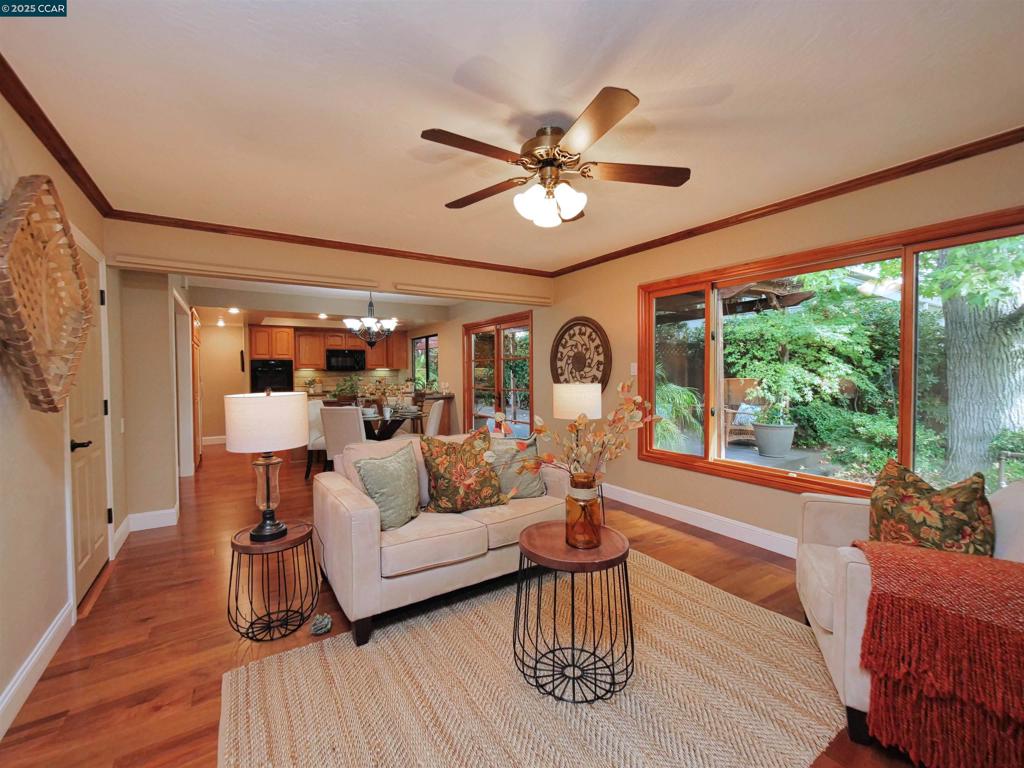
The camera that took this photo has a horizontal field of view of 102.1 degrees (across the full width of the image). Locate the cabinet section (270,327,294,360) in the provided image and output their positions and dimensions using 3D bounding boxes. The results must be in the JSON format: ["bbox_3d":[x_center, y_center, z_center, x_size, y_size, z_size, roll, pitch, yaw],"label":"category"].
[{"bbox_3d":[-4.419,-0.752,7.920,0.380,0.575,0.580,-2,2,-34],"label":"cabinet section"}]

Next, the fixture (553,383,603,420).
[{"bbox_3d":[0.500,0.343,3.141,0.370,0.750,0.370,-2,2,-34],"label":"fixture"}]

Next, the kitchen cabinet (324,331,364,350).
[{"bbox_3d":[-3.411,-0.865,8.373,0.750,0.400,0.330,-2,2,-34],"label":"kitchen cabinet"}]

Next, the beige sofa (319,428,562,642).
[{"bbox_3d":[-0.351,0.800,2.692,1.490,0.850,0.860,-2,2,-32],"label":"beige sofa"}]

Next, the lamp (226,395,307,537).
[{"bbox_3d":[-1.226,0.387,2.073,0.360,0.735,0.360,-2,2,-34],"label":"lamp"}]

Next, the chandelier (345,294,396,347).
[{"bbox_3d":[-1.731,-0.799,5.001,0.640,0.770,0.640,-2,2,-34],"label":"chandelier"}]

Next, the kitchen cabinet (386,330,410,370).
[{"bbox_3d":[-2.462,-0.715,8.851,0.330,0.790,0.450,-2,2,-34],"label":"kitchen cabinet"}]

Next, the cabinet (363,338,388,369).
[{"bbox_3d":[-2.909,-0.706,8.718,0.460,0.780,0.330,-2,2,-34],"label":"cabinet"}]

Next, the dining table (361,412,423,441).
[{"bbox_3d":[-1.713,0.775,5.375,1.180,0.760,1.180,-2,2,-34],"label":"dining table"}]

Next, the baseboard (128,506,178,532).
[{"bbox_3d":[-2.997,1.138,3.468,0.310,0.143,0.018,-2,2,-31],"label":"baseboard"}]

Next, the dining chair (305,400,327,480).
[{"bbox_3d":[-2.295,0.684,5.353,0.620,0.960,0.480,-1,2,-9],"label":"dining chair"}]

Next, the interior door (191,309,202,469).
[{"bbox_3d":[-4.826,0.077,6.339,0.060,2.180,1.250,-2,2,-34],"label":"interior door"}]

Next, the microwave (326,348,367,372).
[{"bbox_3d":[-3.486,-0.480,8.637,0.760,0.430,0.400,-2,2,-34],"label":"microwave"}]

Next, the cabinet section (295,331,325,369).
[{"bbox_3d":[-4.091,-0.687,8.320,0.560,0.765,0.330,-2,2,-34],"label":"cabinet section"}]

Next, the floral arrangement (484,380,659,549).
[{"bbox_3d":[0.245,0.337,1.781,0.700,0.690,0.480,-1,2,0],"label":"floral arrangement"}]

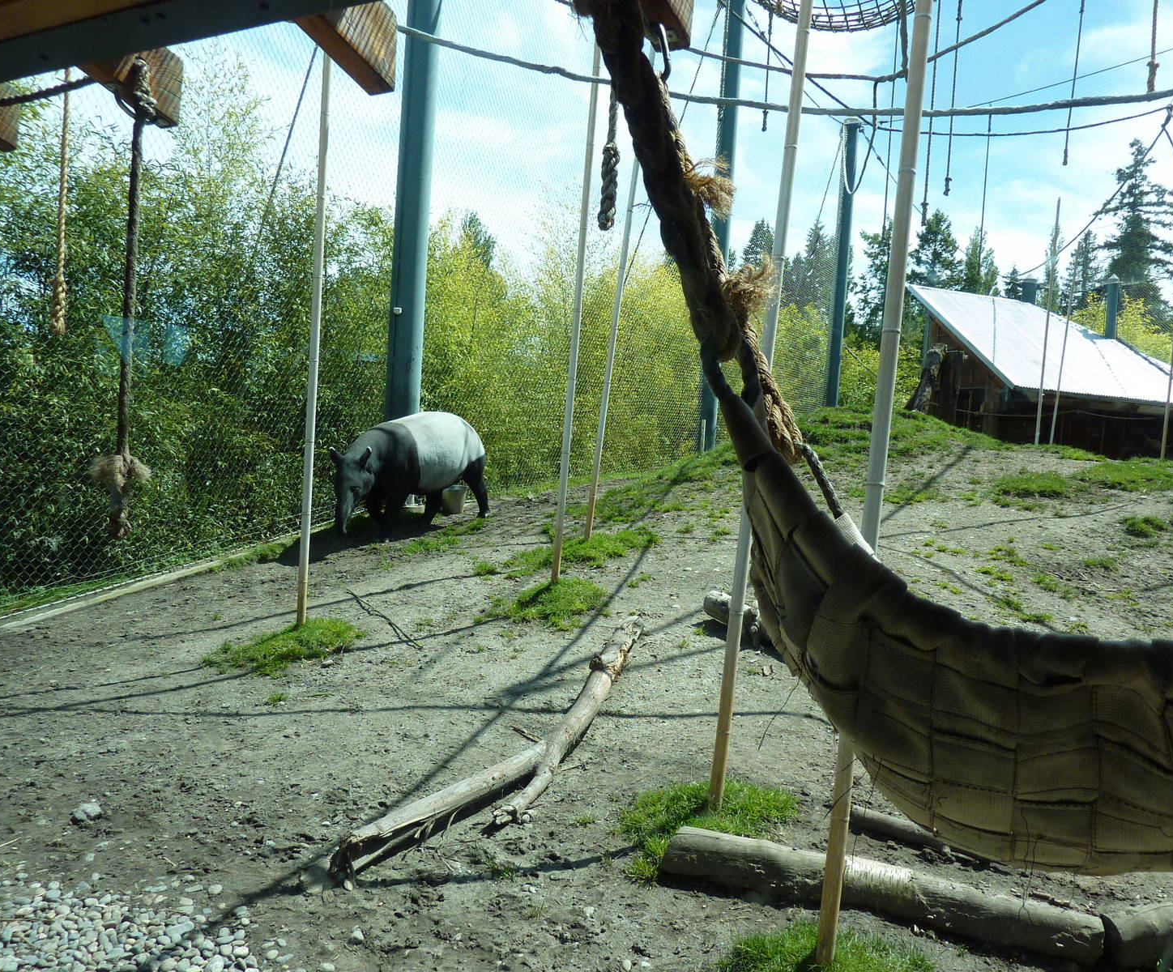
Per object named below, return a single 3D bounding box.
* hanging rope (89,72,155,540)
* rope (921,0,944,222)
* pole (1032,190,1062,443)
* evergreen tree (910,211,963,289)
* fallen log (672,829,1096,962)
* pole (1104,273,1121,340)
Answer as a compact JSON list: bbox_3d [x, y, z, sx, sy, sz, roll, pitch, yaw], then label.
[{"bbox_3d":[-1.433,-0.586,2.957,0.180,1.494,0.130,3,2,-26],"label":"hanging rope"},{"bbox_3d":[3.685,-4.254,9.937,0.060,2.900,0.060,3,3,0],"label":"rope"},{"bbox_3d":[6.128,-2.189,12.421,0.050,3.320,0.050,4,3,0],"label":"pole"},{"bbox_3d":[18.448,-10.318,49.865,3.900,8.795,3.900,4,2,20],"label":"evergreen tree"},{"bbox_3d":[0.954,1.358,3.120,1.397,0.165,0.180,6,3,16],"label":"fallen log"},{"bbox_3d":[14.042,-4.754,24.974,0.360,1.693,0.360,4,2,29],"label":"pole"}]

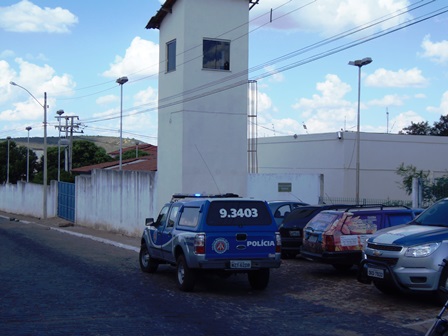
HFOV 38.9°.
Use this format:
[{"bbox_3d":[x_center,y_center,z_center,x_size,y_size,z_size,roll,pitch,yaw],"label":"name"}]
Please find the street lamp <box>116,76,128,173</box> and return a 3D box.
[{"bbox_3d":[-5.217,-0.780,32.500,0.400,7.760,1.400,1,0,-27],"label":"street lamp"}]

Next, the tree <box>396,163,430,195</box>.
[{"bbox_3d":[7.321,1.070,24.500,1.400,2.550,1.400,1,0,17],"label":"tree"}]

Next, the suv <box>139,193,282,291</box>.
[{"bbox_3d":[-0.573,1.592,14.283,1.820,1.930,5.120,1,-3,-20],"label":"suv"}]

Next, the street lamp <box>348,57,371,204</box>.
[{"bbox_3d":[5.756,-1.040,26.800,0.450,7.280,1.400,1,0,-27],"label":"street lamp"}]

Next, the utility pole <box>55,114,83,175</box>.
[{"bbox_3d":[-14.466,-0.415,59.000,2.600,9.000,1.300,1,0,-20],"label":"utility pole"}]

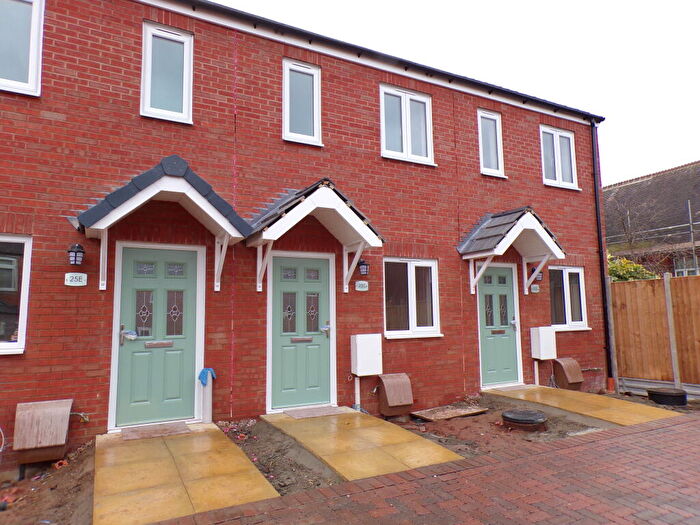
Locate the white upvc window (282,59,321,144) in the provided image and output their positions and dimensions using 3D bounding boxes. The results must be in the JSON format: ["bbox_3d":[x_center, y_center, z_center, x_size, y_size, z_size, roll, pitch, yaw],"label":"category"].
[{"bbox_3d":[-0.667,-2.247,6.815,0.584,1.169,0.100,3,-7,-29],"label":"white upvc window"}]

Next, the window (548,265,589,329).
[{"bbox_3d":[4.114,0.688,9.120,1.023,1.202,0.100,3,-7,-29],"label":"window"}]

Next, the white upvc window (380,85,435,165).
[{"bbox_3d":[0.898,-2.159,7.672,1.010,1.170,0.080,3,-7,-29],"label":"white upvc window"}]

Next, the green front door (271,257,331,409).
[{"bbox_3d":[-0.645,0.912,6.478,0.833,1.950,0.070,3,-7,-29],"label":"green front door"}]

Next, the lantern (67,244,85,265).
[{"bbox_3d":[-2.928,-0.080,5.177,0.165,0.225,0.120,3,-7,-29],"label":"lantern"}]

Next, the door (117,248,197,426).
[{"bbox_3d":[-2.195,0.828,5.579,0.830,1.960,0.070,3,-7,-29],"label":"door"}]

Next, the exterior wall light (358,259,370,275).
[{"bbox_3d":[0.217,0.069,6.936,0.165,0.225,0.120,3,-7,-29],"label":"exterior wall light"}]

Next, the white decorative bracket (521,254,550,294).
[{"bbox_3d":[3.235,0.206,8.356,0.070,0.680,0.530,3,-7,-29],"label":"white decorative bracket"}]

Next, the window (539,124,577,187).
[{"bbox_3d":[4.070,-2.026,9.416,0.987,1.169,0.100,3,-7,-29],"label":"window"}]

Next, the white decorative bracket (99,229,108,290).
[{"bbox_3d":[-2.595,-0.065,5.155,0.070,0.680,0.530,3,-7,-29],"label":"white decorative bracket"}]

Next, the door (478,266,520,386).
[{"bbox_3d":[2.498,1.058,8.203,0.830,1.950,0.070,3,-7,-29],"label":"door"}]

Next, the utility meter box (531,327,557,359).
[{"bbox_3d":[3.408,1.421,8.521,0.410,0.550,0.180,3,-7,-29],"label":"utility meter box"}]

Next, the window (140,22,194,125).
[{"bbox_3d":[-2.232,-2.319,5.956,0.585,1.169,0.100,3,-7,-29],"label":"window"}]

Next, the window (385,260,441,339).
[{"bbox_3d":[0.959,0.541,7.388,1.022,1.202,0.100,3,-7,-29],"label":"window"}]

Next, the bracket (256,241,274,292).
[{"bbox_3d":[-1.043,0.026,6.020,0.070,0.650,0.480,3,-7,-29],"label":"bracket"}]

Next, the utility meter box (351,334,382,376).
[{"bbox_3d":[0.237,1.289,6.765,0.405,0.550,0.190,3,-7,-29],"label":"utility meter box"}]

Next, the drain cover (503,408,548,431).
[{"bbox_3d":[2.215,1.942,6.010,0.620,0.110,0.620,3,-7,-29],"label":"drain cover"}]

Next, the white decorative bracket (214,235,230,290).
[{"bbox_3d":[-1.511,0.003,5.758,0.070,0.650,0.480,3,-7,-29],"label":"white decorative bracket"}]

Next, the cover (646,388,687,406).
[{"bbox_3d":[4.906,2.097,7.514,0.530,0.150,0.530,3,-7,-29],"label":"cover"}]

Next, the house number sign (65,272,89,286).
[{"bbox_3d":[-2.933,0.185,5.202,0.210,0.130,0.015,3,-7,-29],"label":"house number sign"}]

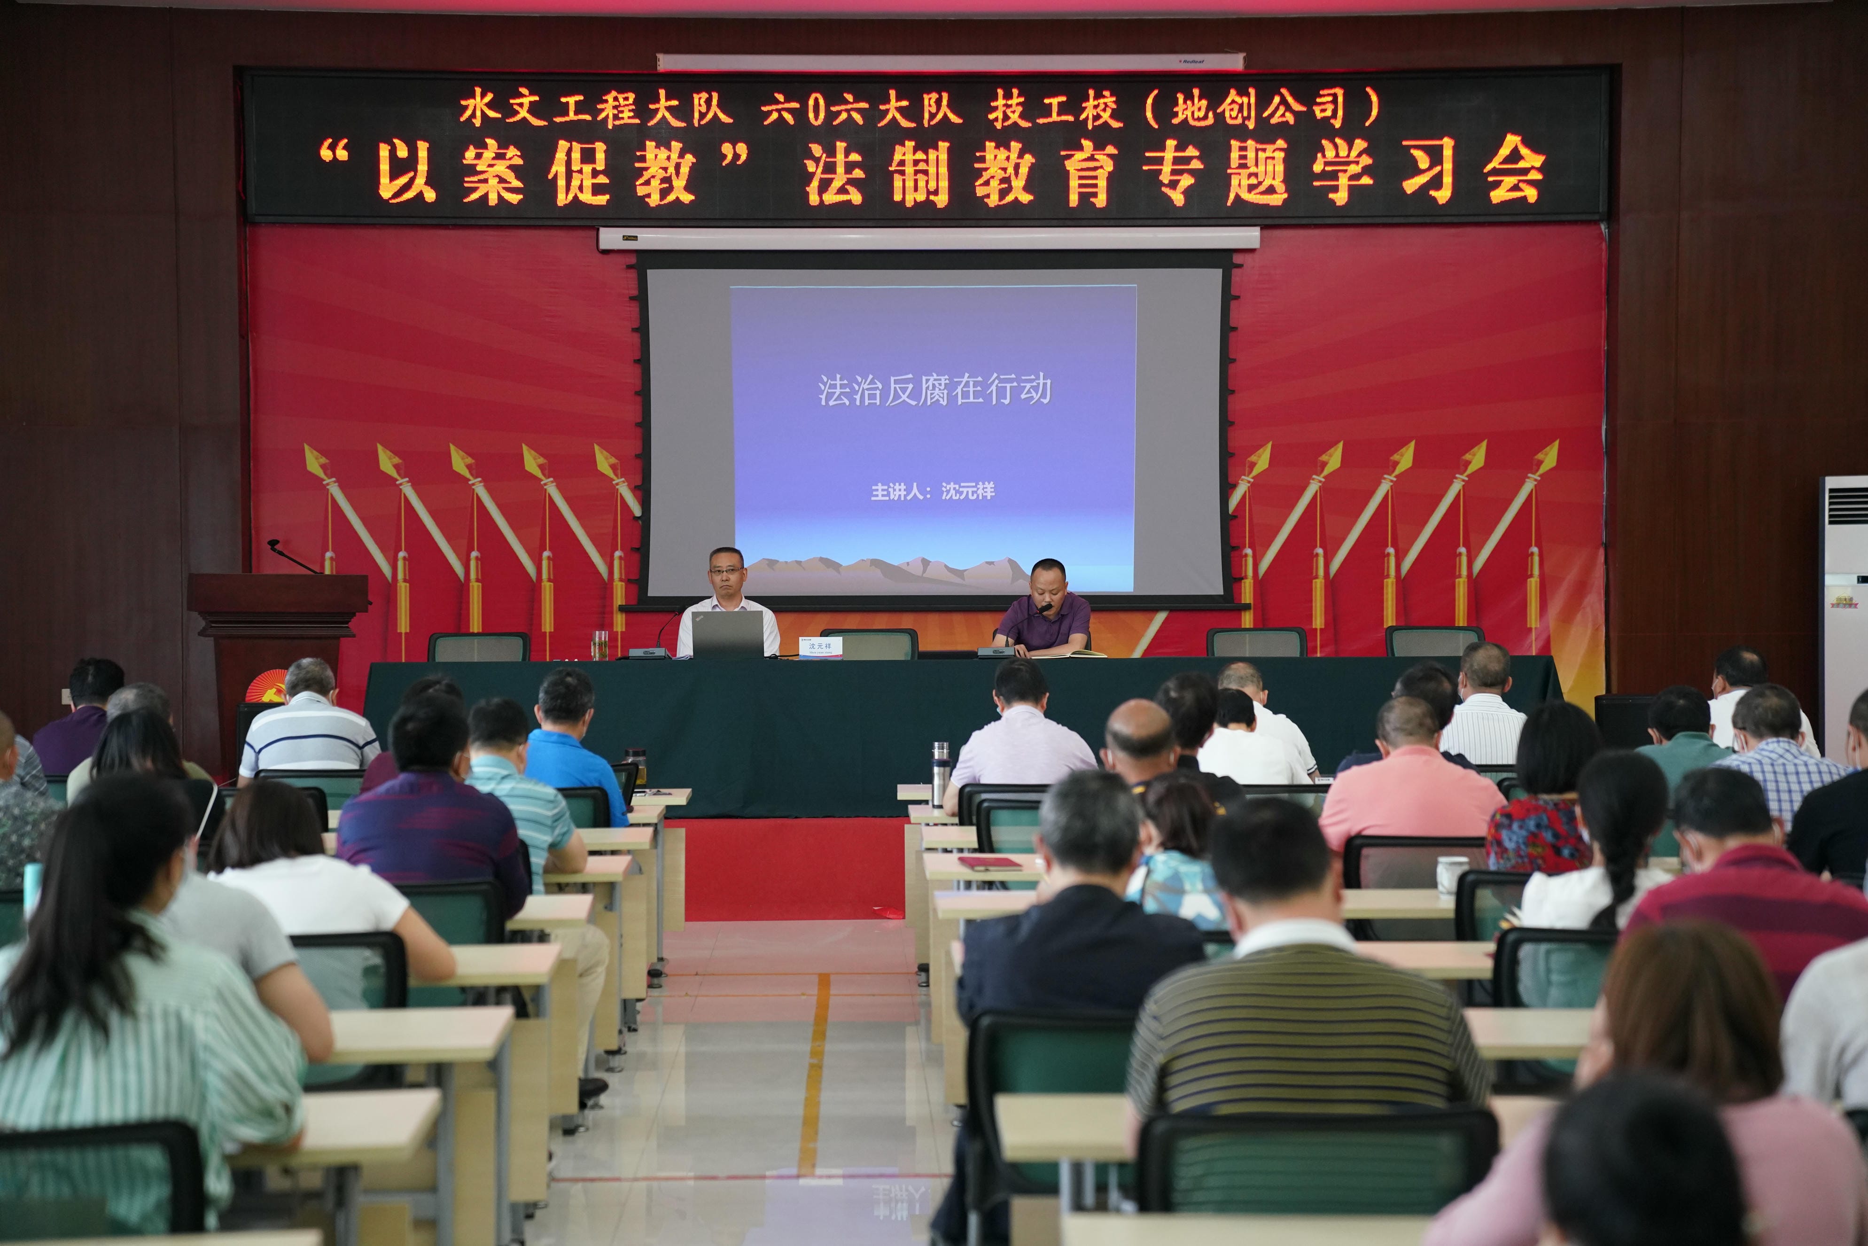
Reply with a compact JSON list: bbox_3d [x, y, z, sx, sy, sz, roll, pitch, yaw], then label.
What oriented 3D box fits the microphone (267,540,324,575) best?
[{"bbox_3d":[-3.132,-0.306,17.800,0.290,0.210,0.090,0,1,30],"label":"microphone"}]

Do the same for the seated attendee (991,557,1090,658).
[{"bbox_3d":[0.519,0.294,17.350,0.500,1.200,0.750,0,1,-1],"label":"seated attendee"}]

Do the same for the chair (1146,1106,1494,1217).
[{"bbox_3d":[0.526,1.099,5.316,0.510,0.850,0.550,0,1,-1],"label":"chair"}]

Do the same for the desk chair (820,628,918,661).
[{"bbox_3d":[-0.309,0.458,17.736,0.510,0.850,0.550,0,1,-1],"label":"desk chair"}]

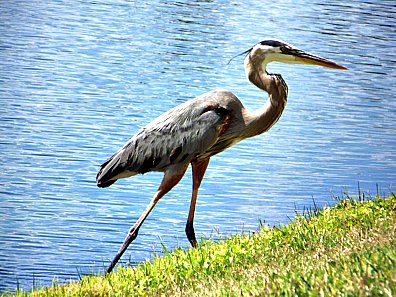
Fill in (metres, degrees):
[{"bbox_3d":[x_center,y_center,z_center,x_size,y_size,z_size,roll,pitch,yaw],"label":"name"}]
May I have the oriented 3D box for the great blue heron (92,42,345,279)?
[{"bbox_3d":[0.067,0.034,11.100,0.700,0.670,0.200,1,8,6],"label":"great blue heron"}]

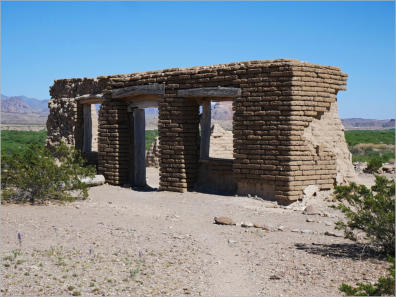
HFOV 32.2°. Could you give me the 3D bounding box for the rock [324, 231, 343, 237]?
[{"bbox_3d":[2.141,1.343,10.842,0.260,0.070,0.170,0,2,12],"label":"rock"}]

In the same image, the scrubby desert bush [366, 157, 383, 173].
[{"bbox_3d":[6.956,0.616,27.043,0.620,0.580,0.600,0,2,0],"label":"scrubby desert bush"}]

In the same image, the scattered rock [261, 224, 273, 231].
[{"bbox_3d":[1.145,1.322,11.474,0.190,0.075,0.150,0,2,0],"label":"scattered rock"}]

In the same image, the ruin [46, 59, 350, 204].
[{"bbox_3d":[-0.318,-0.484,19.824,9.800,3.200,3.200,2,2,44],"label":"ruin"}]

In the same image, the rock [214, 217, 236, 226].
[{"bbox_3d":[0.485,1.269,12.099,0.350,0.145,0.250,1,2,18],"label":"rock"}]

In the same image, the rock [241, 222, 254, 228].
[{"bbox_3d":[0.845,1.315,11.710,0.225,0.075,0.170,0,2,0],"label":"rock"}]

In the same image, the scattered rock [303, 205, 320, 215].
[{"bbox_3d":[2.258,1.211,13.651,0.320,0.170,0.250,0,2,0],"label":"scattered rock"}]

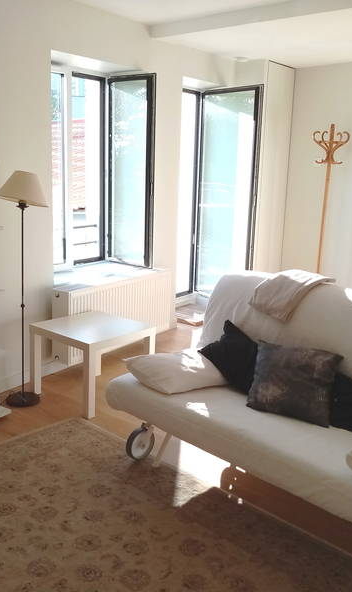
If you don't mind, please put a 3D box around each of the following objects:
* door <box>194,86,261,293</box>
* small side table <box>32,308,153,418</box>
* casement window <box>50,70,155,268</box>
[{"bbox_3d":[0.453,-0.894,5.520,0.080,1.950,0.900,-6,16,-30],"label":"door"},{"bbox_3d":[-0.531,0.407,3.764,0.550,0.450,0.550,13,17,38],"label":"small side table"},{"bbox_3d":[-0.627,-0.894,4.305,0.560,1.470,1.000,11,16,34],"label":"casement window"}]

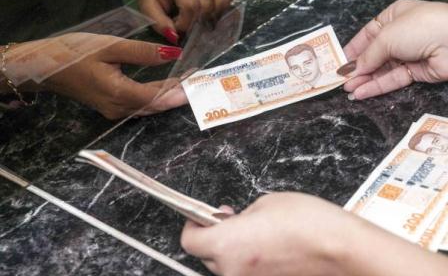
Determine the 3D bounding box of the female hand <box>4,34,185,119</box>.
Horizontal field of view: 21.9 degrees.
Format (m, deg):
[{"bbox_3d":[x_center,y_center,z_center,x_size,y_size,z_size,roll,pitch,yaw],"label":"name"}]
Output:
[{"bbox_3d":[-0.118,-0.058,1.090,0.180,0.068,0.080,7,38,9],"label":"female hand"}]

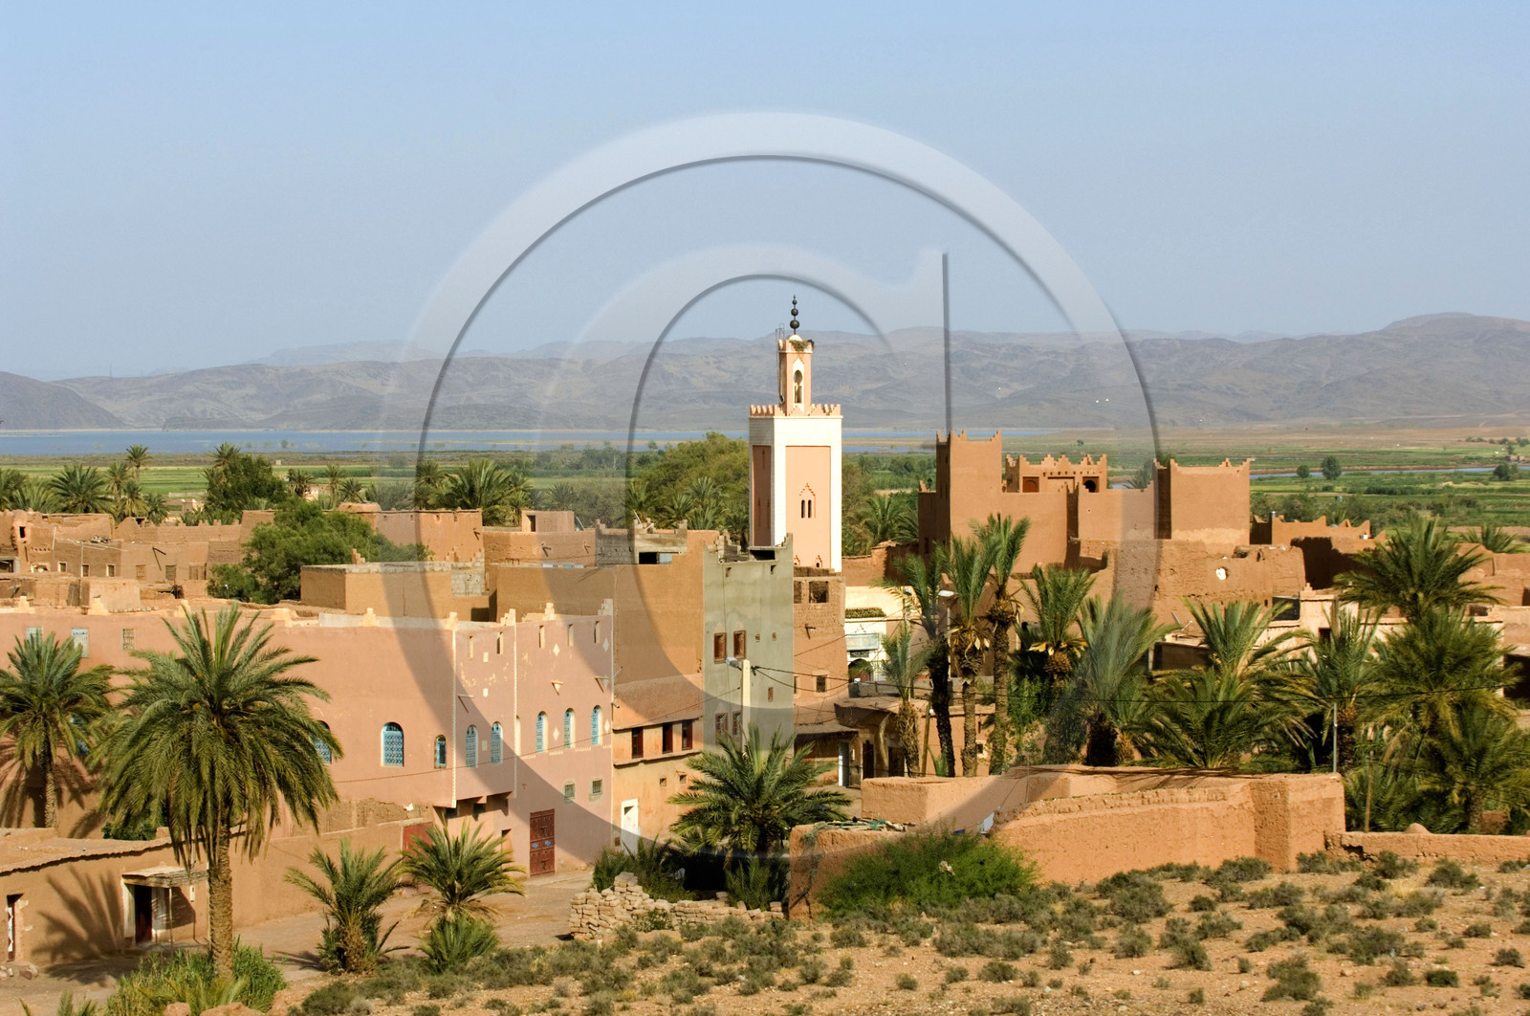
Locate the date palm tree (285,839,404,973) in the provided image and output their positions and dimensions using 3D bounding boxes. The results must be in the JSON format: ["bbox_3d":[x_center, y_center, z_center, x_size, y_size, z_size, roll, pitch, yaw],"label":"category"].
[{"bbox_3d":[-13.302,12.565,157.000,3.700,4.250,3.600,0,1,0],"label":"date palm tree"}]

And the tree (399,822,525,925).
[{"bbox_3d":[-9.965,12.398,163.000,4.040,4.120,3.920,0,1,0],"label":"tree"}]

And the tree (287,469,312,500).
[{"bbox_3d":[-82.499,-2.735,880.089,4.800,8.300,4.800,0,1,0],"label":"tree"}]

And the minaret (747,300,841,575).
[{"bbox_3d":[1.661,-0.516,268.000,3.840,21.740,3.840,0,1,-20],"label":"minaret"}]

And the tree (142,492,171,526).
[{"bbox_3d":[-83.390,1.790,680.086,4.200,8.000,4.200,0,1,0],"label":"tree"}]

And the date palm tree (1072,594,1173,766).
[{"bbox_3d":[15.689,8.212,218.000,4.460,8.820,4.330,0,1,0],"label":"date palm tree"}]

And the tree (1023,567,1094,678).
[{"bbox_3d":[14.004,7.501,237.000,3.540,9.580,3.430,0,1,0],"label":"tree"}]

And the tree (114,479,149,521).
[{"bbox_3d":[-86.663,0.753,680.099,4.600,9.200,4.600,0,1,0],"label":"tree"}]

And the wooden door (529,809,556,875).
[{"bbox_3d":[-8.484,12.737,189.000,0.150,2.450,2.100,0,1,24],"label":"wooden door"}]

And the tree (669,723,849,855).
[{"bbox_3d":[-0.203,11.050,187.000,6.750,5.850,6.550,0,1,0],"label":"tree"}]

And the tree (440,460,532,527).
[{"bbox_3d":[-19.190,2.455,340.000,6.380,11.540,6.190,0,1,0],"label":"tree"}]

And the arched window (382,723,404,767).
[{"bbox_3d":[-13.795,8.791,184.000,0.920,1.600,0.150,1,1,25],"label":"arched window"}]

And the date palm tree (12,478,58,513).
[{"bbox_3d":[-86.554,0.878,590.097,5.500,9.000,5.500,0,1,0],"label":"date palm tree"}]

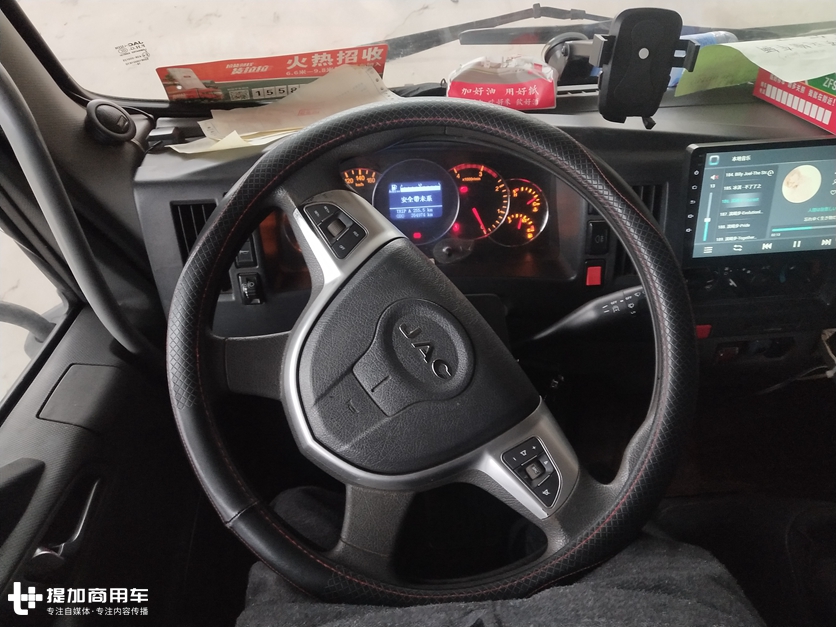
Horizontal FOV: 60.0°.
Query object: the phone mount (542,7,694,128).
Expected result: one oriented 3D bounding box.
[{"bbox_3d":[0.226,-0.288,0.861,0.135,0.123,0.229,9,15,0],"label":"phone mount"}]

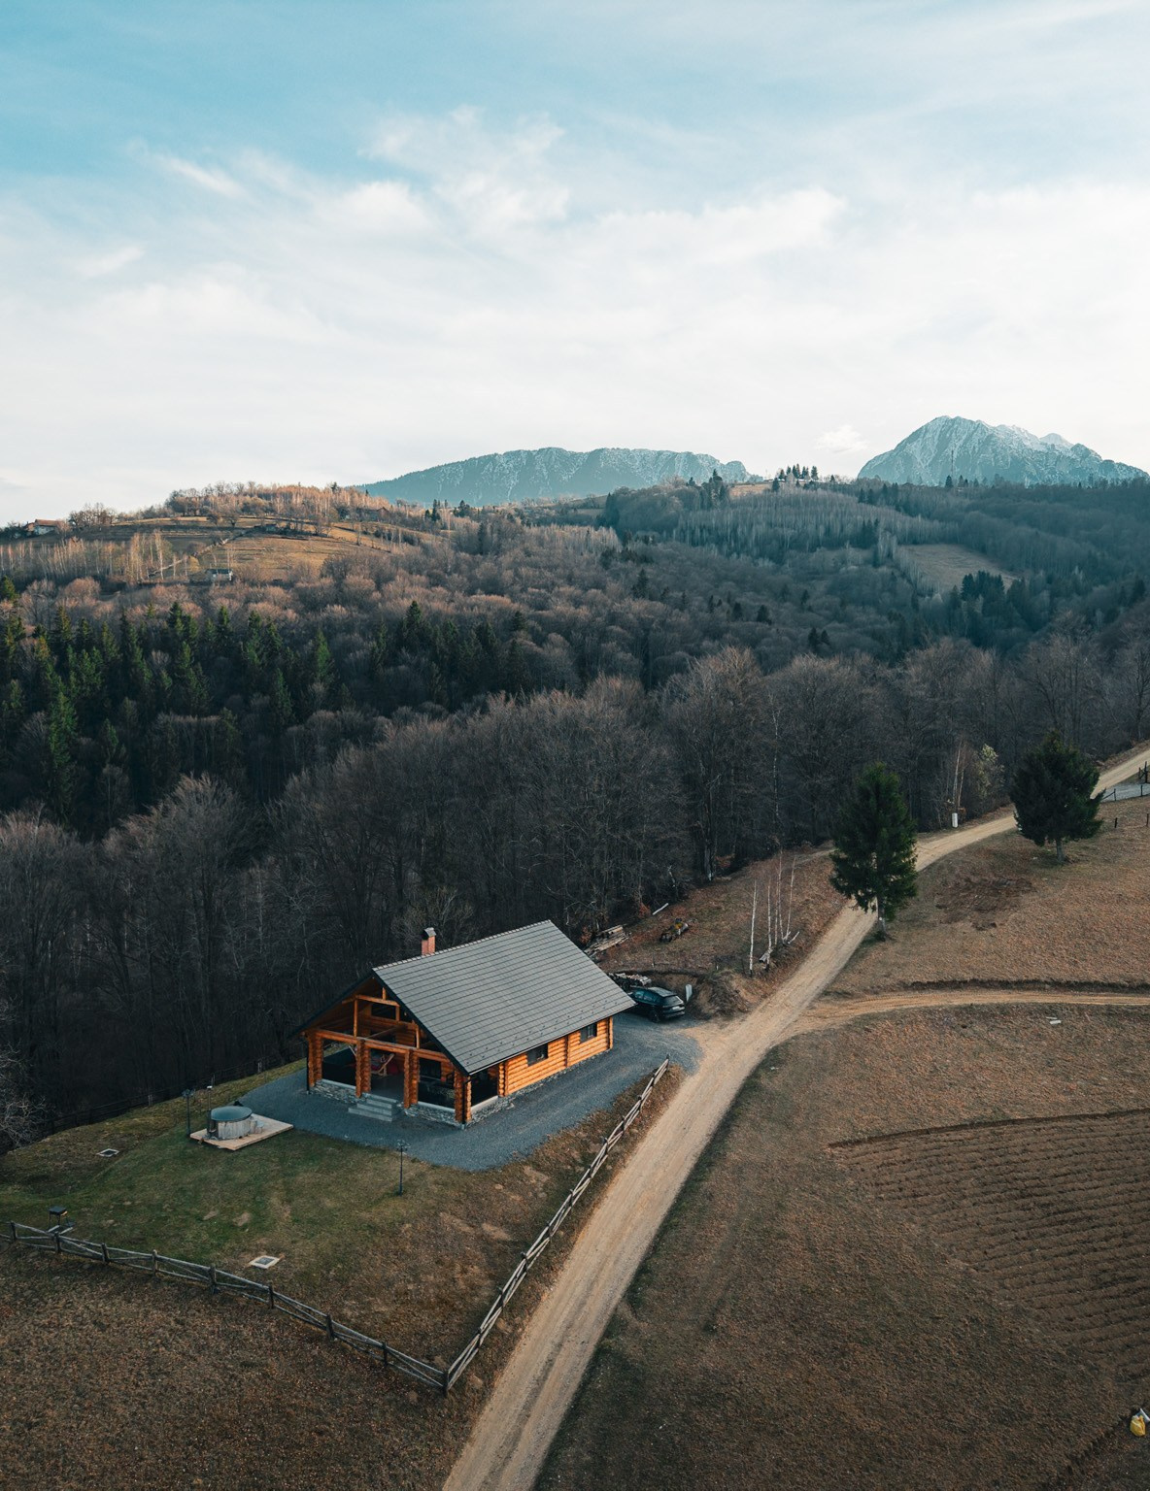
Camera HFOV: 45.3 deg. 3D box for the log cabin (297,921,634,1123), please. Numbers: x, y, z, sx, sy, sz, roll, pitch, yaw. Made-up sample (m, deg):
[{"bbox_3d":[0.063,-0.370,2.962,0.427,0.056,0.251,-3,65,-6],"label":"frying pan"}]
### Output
[{"bbox_3d":[-5.668,13.983,74.421,11.770,7.750,15.230,3,5,34],"label":"log cabin"}]

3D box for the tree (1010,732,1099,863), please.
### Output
[{"bbox_3d":[40.279,4.327,115.500,7.130,11.130,7.130,1,4,19],"label":"tree"}]

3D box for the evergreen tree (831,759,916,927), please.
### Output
[{"bbox_3d":[21.201,7.288,98.000,6.150,12.040,6.150,1,4,12],"label":"evergreen tree"}]

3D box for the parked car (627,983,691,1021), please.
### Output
[{"bbox_3d":[4.401,15.718,84.943,1.900,1.580,4.450,-4,6,-44],"label":"parked car"}]

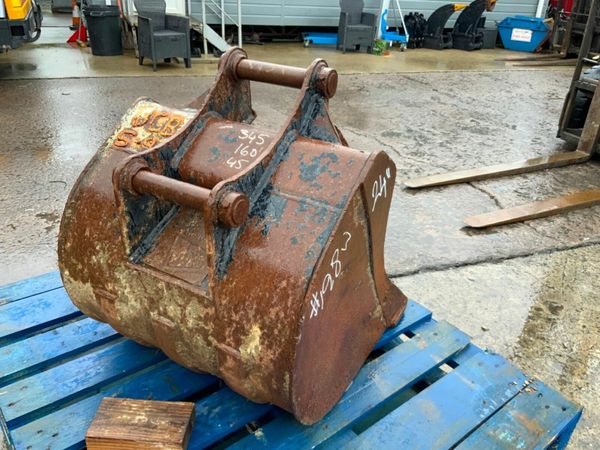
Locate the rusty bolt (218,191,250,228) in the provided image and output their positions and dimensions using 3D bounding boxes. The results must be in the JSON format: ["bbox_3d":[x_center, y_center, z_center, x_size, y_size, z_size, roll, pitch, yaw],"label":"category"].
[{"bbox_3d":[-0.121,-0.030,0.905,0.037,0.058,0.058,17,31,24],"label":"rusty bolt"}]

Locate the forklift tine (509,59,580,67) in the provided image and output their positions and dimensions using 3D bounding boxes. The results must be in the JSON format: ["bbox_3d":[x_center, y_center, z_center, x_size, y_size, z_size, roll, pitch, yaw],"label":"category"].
[{"bbox_3d":[4.184,-2.731,8.509,1.600,0.050,0.130,-10,30,-23],"label":"forklift tine"}]

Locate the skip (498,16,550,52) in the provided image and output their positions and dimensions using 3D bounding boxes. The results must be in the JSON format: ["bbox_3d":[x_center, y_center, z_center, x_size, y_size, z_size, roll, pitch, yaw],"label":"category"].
[{"bbox_3d":[4.542,-3.866,10.205,0.930,0.560,0.670,19,31,27],"label":"skip"}]

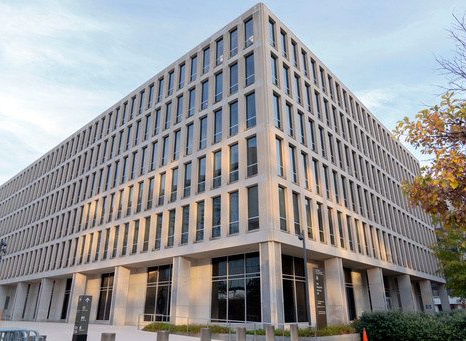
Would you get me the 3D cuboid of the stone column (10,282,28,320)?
[{"bbox_3d":[-27.429,16.809,43.950,0.713,4.585,1.102,-19,-29,38],"label":"stone column"}]

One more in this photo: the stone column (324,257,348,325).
[{"bbox_3d":[8.029,9.454,26.551,1.220,4.900,0.850,-19,-29,38],"label":"stone column"}]

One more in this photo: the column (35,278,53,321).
[{"bbox_3d":[-23.226,15.938,41.902,0.850,4.900,1.220,-19,-29,38],"label":"column"}]

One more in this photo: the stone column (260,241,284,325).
[{"bbox_3d":[2.376,6.857,20.647,0.950,4.900,0.950,-19,-30,38],"label":"stone column"}]

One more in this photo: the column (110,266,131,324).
[{"bbox_3d":[-9.206,10.217,27.990,0.666,4.480,1.085,-19,-29,38],"label":"column"}]

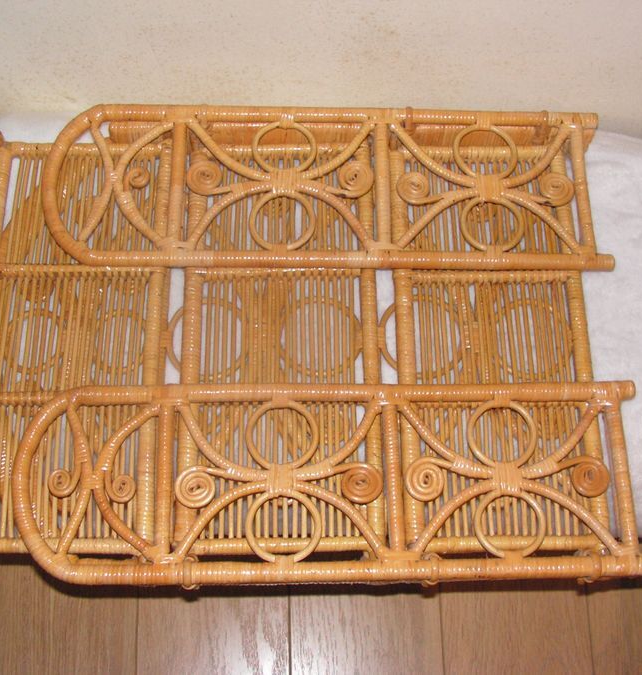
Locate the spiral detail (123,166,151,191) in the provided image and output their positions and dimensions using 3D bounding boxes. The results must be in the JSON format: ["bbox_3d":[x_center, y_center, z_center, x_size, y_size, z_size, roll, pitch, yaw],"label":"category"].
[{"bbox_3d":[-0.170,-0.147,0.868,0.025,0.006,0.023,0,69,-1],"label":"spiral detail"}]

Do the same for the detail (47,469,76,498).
[{"bbox_3d":[-0.212,0.120,0.767,0.022,0.006,0.025,0,69,-1],"label":"detail"}]

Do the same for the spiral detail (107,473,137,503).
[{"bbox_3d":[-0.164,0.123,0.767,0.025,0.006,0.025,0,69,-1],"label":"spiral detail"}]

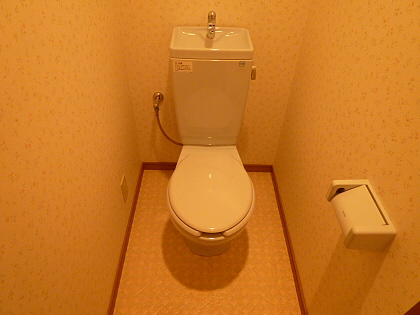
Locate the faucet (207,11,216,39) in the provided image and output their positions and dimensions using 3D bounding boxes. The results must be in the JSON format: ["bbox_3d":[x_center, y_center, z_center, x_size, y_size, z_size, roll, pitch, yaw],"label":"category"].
[{"bbox_3d":[0.006,-0.529,1.171,0.036,0.100,0.115,1,43,-1],"label":"faucet"}]

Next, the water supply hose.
[{"bbox_3d":[-0.214,-0.189,1.546,0.165,0.300,0.100,1,43,-1],"label":"water supply hose"}]

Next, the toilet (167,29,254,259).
[{"bbox_3d":[0.007,0.018,1.300,0.378,0.896,0.715,1,43,-1],"label":"toilet"}]

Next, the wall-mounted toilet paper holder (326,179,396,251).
[{"bbox_3d":[0.375,0.142,0.741,0.096,0.069,0.160,1,43,-1],"label":"wall-mounted toilet paper holder"}]

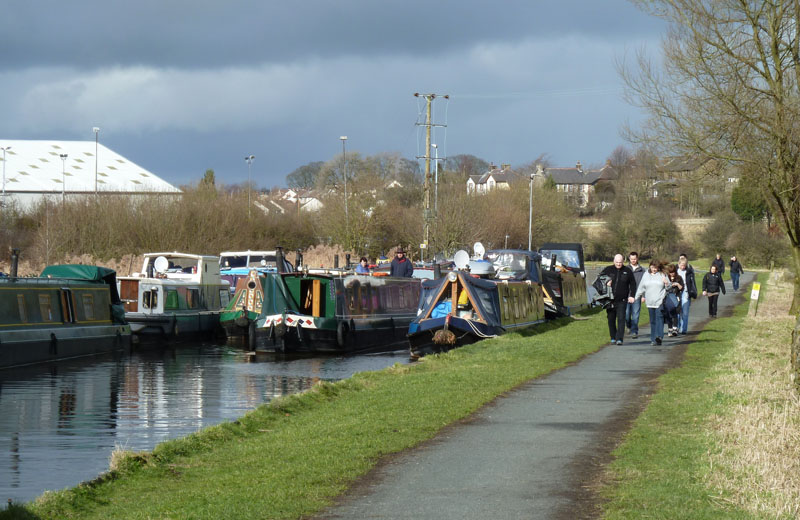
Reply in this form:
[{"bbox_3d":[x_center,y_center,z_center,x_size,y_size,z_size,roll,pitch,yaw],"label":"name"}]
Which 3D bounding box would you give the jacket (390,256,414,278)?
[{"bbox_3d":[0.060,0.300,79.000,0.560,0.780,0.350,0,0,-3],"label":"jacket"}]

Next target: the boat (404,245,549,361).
[{"bbox_3d":[1.800,0.880,73.200,2.100,2.400,16.000,0,0,7],"label":"boat"}]

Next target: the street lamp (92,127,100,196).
[{"bbox_3d":[-19.200,-3.400,200.000,0.500,10.000,0.450,0,0,0],"label":"street lamp"}]

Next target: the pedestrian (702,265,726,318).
[{"bbox_3d":[8.840,0.885,89.000,0.630,1.480,0.420,0,0,9],"label":"pedestrian"}]

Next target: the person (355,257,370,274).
[{"bbox_3d":[-0.880,0.750,75.000,0.480,1.630,0.350,0,0,-19],"label":"person"}]

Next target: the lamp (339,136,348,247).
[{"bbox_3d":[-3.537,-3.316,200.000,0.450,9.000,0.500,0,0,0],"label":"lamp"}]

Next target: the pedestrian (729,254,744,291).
[{"bbox_3d":[15.966,0.673,150.000,0.620,1.680,0.450,0,0,9],"label":"pedestrian"}]

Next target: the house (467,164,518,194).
[{"bbox_3d":[22.788,-18.846,780.000,13.000,10.000,10.000,0,0,19],"label":"house"}]

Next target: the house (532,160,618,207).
[{"bbox_3d":[39.909,-17.169,720.000,19.500,10.800,9.500,0,0,-11],"label":"house"}]

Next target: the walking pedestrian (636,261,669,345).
[{"bbox_3d":[4.840,0.840,61.000,0.620,1.670,0.450,0,0,5],"label":"walking pedestrian"}]

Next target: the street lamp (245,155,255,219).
[{"bbox_3d":[-11.400,-3.150,240.000,0.800,9.700,0.400,0,0,0],"label":"street lamp"}]

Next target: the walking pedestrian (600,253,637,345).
[{"bbox_3d":[4.269,0.773,62.000,0.700,1.780,0.500,0,0,6],"label":"walking pedestrian"}]

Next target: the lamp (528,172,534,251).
[{"bbox_3d":[7.533,-1.715,178.000,0.500,6.400,0.250,0,0,0],"label":"lamp"}]

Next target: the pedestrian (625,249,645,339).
[{"bbox_3d":[4.836,0.732,65.300,0.540,1.780,0.480,0,0,6],"label":"pedestrian"}]

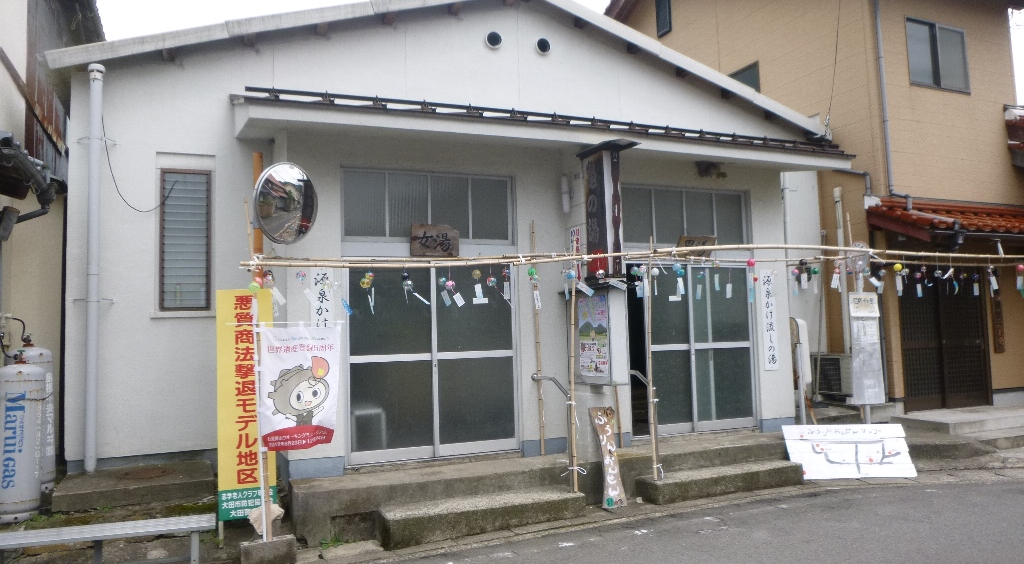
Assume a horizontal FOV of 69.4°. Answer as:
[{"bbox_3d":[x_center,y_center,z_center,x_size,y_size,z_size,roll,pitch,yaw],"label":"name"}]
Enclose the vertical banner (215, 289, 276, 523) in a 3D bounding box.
[{"bbox_3d":[-2.060,0.954,5.738,0.424,1.777,0.030,0,-4,-21],"label":"vertical banner"}]

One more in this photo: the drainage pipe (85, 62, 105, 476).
[{"bbox_3d":[-3.869,-0.161,6.835,0.120,3.796,0.120,0,-4,-21],"label":"drainage pipe"}]

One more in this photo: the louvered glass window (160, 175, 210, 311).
[{"bbox_3d":[-3.078,-0.397,6.978,0.440,1.320,0.080,0,-4,-21],"label":"louvered glass window"}]

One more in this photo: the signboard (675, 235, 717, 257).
[{"bbox_3d":[1.978,-0.385,7.971,0.510,0.244,0.040,0,-4,-21],"label":"signboard"}]

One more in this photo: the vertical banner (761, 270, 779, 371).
[{"bbox_3d":[2.876,0.427,8.238,0.180,1.110,0.020,0,-4,-21],"label":"vertical banner"}]

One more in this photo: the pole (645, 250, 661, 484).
[{"bbox_3d":[1.282,0.684,6.734,0.050,2.210,0.045,1,-5,-21],"label":"pole"}]

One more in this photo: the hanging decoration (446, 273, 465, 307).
[{"bbox_3d":[-0.463,0.067,6.004,0.150,0.270,0.090,0,-4,-21],"label":"hanging decoration"}]

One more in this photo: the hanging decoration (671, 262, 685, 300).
[{"bbox_3d":[1.514,-0.002,6.782,0.130,0.350,0.090,0,-4,-21],"label":"hanging decoration"}]

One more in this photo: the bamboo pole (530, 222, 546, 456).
[{"bbox_3d":[0.252,0.544,7.192,0.040,2.277,0.040,-1,-3,-21],"label":"bamboo pole"}]

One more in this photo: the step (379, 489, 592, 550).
[{"bbox_3d":[-0.208,1.930,6.076,1.700,0.220,0.305,0,-4,-21],"label":"step"}]

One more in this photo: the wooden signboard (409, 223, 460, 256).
[{"bbox_3d":[-0.712,-0.383,6.847,0.460,0.290,0.030,0,-4,-21],"label":"wooden signboard"}]

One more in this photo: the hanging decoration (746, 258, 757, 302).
[{"bbox_3d":[2.327,-0.015,7.184,0.095,0.429,0.080,0,-4,-21],"label":"hanging decoration"}]

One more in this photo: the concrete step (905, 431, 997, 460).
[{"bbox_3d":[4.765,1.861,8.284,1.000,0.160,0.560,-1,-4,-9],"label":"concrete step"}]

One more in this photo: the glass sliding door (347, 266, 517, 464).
[{"bbox_3d":[-0.714,0.724,6.855,1.660,1.800,0.090,0,-4,-21],"label":"glass sliding door"}]

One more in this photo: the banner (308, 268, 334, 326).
[{"bbox_3d":[-1.651,0.428,6.469,0.190,1.110,0.020,0,-4,-21],"label":"banner"}]

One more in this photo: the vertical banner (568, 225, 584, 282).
[{"bbox_3d":[0.606,-0.252,7.072,0.020,0.530,0.200,0,-4,-21],"label":"vertical banner"}]

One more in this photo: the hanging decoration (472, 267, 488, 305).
[{"bbox_3d":[-0.289,0.043,6.775,0.135,0.326,0.080,0,-4,-21],"label":"hanging decoration"}]

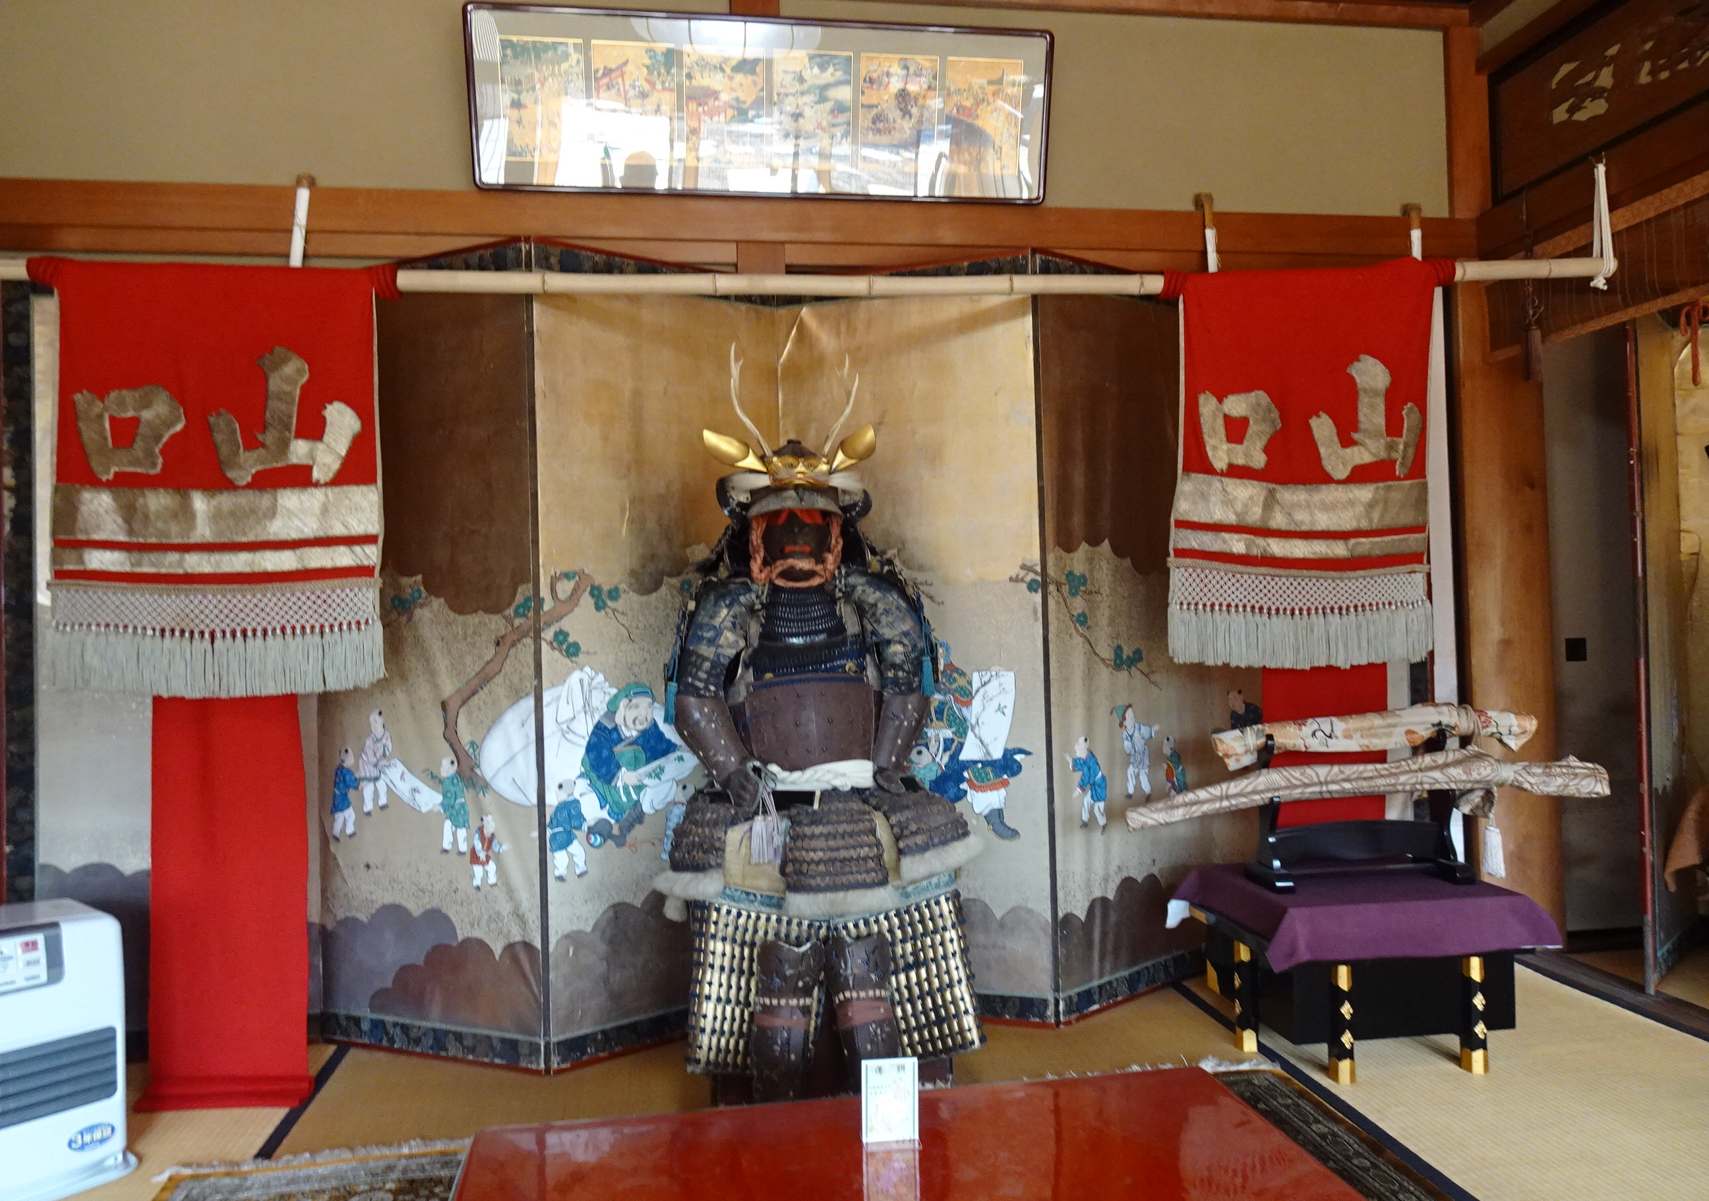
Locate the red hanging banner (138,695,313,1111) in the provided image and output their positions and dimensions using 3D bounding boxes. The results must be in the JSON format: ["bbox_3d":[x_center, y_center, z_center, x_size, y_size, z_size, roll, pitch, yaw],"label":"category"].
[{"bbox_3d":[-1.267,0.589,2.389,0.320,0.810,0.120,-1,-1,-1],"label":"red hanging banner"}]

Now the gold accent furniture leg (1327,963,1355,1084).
[{"bbox_3d":[0.948,0.821,2.310,0.038,0.230,0.037,-1,-1,-9],"label":"gold accent furniture leg"}]

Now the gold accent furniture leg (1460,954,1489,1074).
[{"bbox_3d":[1.223,0.814,2.342,0.038,0.230,0.037,-1,-1,-9],"label":"gold accent furniture leg"}]

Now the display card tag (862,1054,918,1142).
[{"bbox_3d":[0.040,0.573,1.357,0.064,0.096,0.020,-1,-1,-5],"label":"display card tag"}]

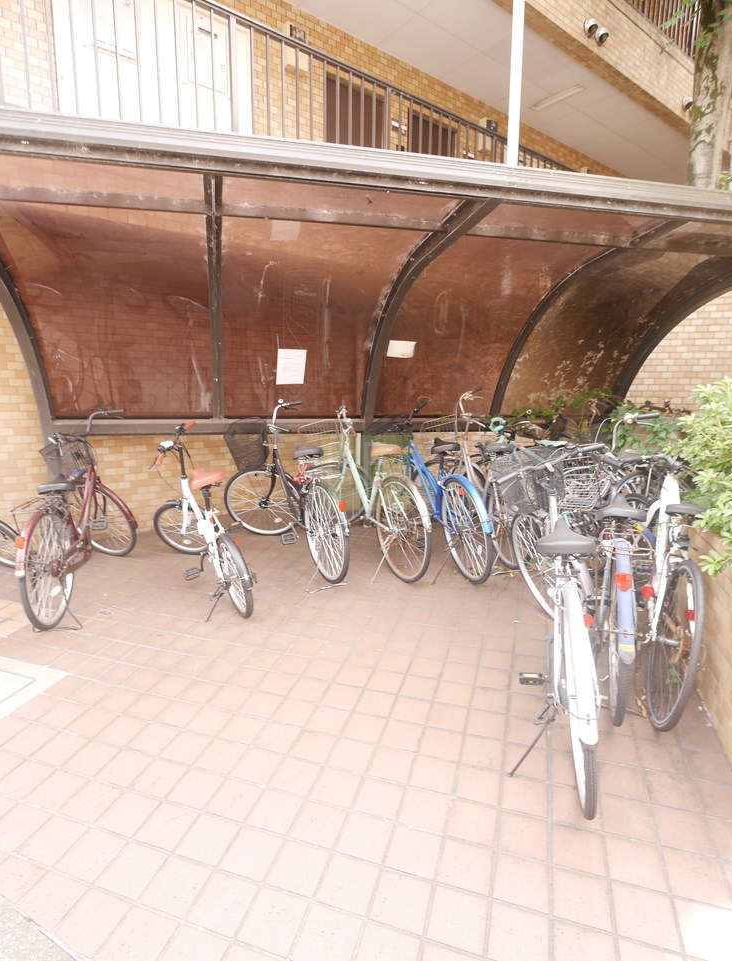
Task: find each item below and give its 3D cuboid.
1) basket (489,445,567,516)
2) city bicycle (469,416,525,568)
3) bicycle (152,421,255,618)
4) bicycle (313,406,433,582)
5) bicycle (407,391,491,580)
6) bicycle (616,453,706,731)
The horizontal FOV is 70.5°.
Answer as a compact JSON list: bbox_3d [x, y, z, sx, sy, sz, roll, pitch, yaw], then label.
[{"bbox_3d":[0.817,0.005,2.620,0.340,0.250,0.280,-5,13,-23],"label":"basket"},{"bbox_3d":[0.888,-0.062,4.104,0.570,1.080,1.780,-4,12,-9],"label":"city bicycle"},{"bbox_3d":[-1.032,0.208,3.293,0.520,1.000,1.500,-10,15,-32],"label":"bicycle"},{"bbox_3d":[-0.018,0.034,3.807,0.570,1.060,1.760,-6,13,-24],"label":"bicycle"},{"bbox_3d":[0.468,0.016,3.837,0.570,1.070,1.800,-6,13,-16],"label":"bicycle"},{"bbox_3d":[1.415,0.373,2.512,0.580,0.990,1.730,7,13,19],"label":"bicycle"}]

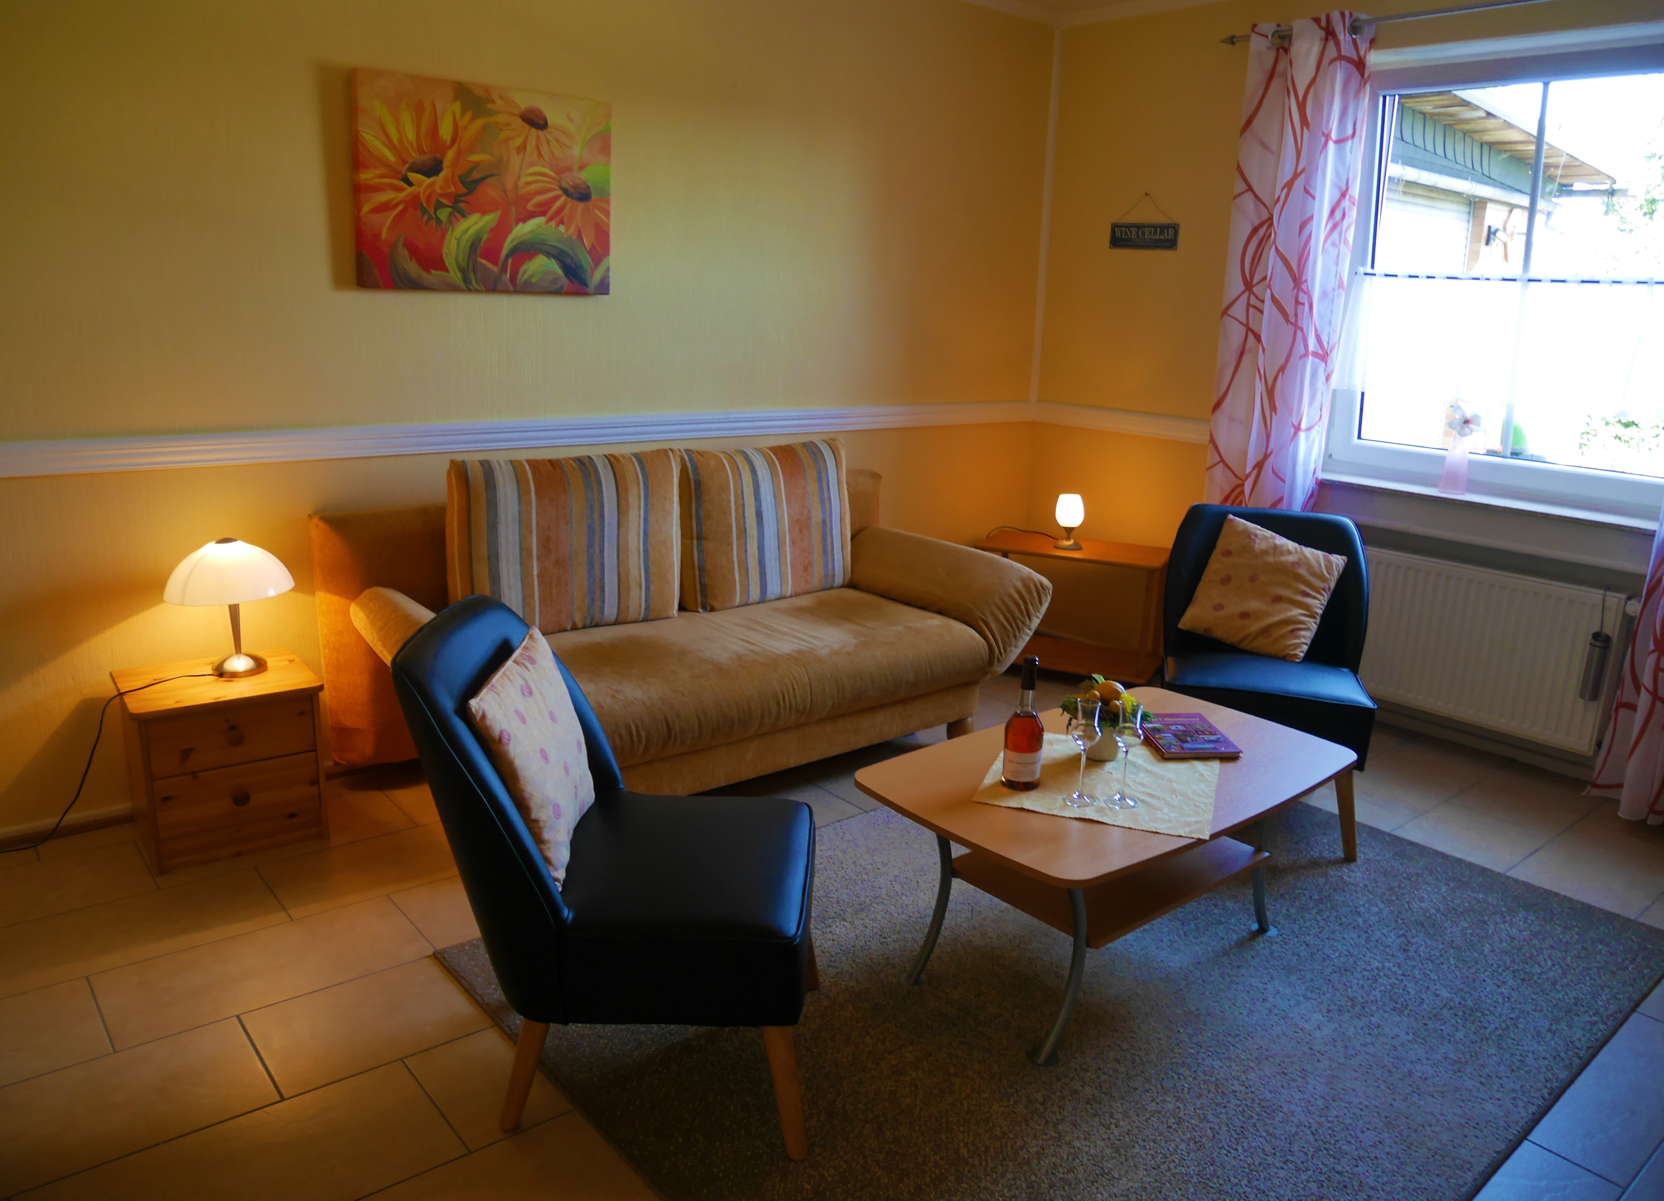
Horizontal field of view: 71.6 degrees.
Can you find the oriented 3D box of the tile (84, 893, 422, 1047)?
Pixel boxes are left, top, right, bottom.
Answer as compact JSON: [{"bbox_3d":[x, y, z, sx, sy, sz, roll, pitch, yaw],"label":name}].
[{"bbox_3d":[-1.182,0.765,2.414,0.595,0.010,0.312,-9,18,-38],"label":"tile"}]

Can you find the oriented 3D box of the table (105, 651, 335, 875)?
[{"bbox_3d":[-1.564,0.401,2.967,0.420,0.417,0.404,-8,17,-35],"label":"table"}]

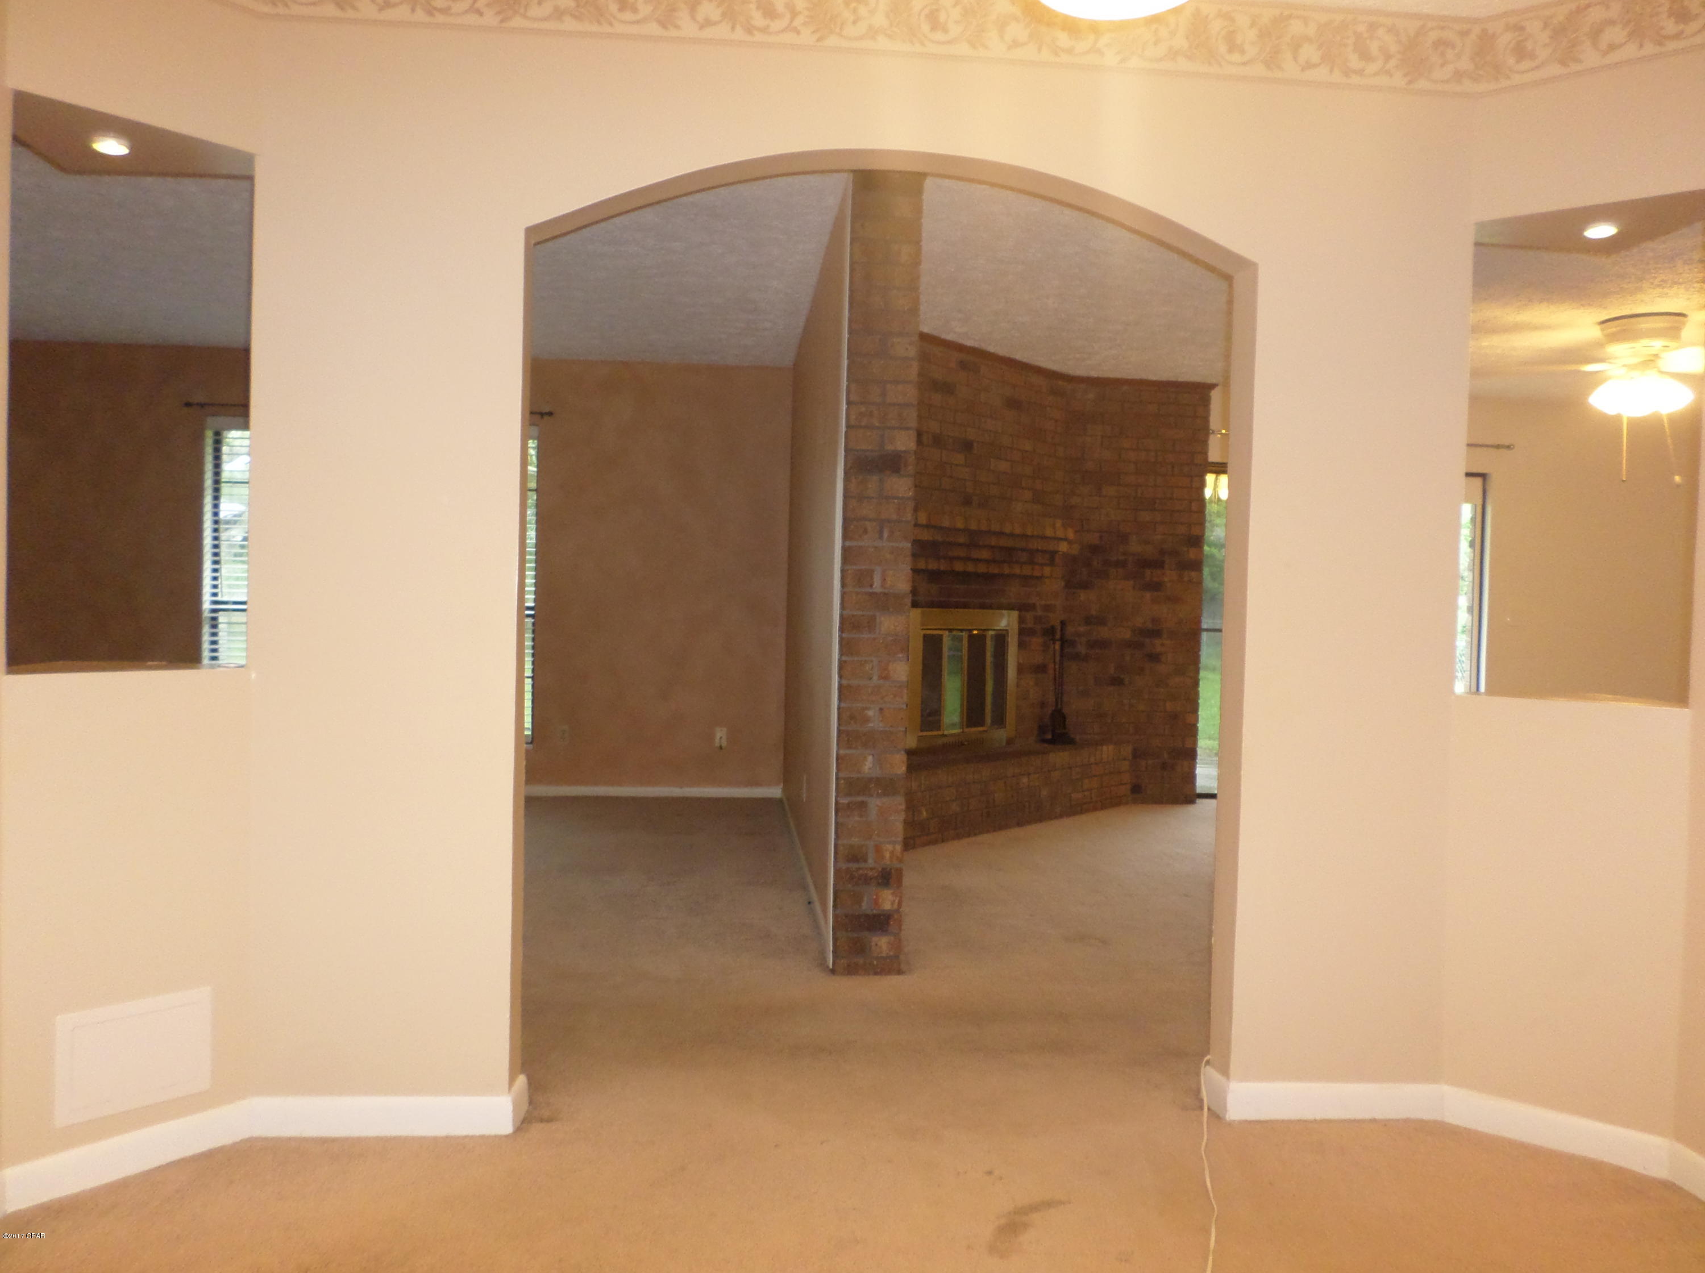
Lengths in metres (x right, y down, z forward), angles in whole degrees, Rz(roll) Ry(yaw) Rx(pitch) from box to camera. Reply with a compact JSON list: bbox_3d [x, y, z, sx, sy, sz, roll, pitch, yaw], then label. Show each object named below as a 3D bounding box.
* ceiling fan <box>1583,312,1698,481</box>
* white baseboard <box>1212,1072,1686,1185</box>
[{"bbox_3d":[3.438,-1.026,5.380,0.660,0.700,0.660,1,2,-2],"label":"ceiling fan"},{"bbox_3d":[1.235,1.034,2.602,0.828,0.087,0.300,1,2,-2],"label":"white baseboard"}]

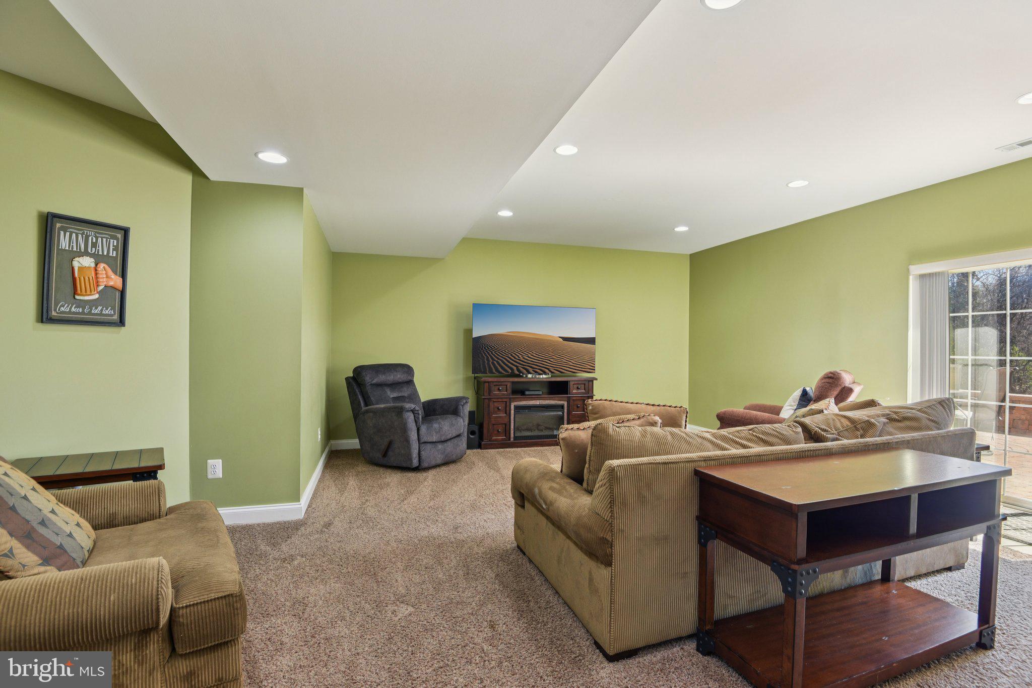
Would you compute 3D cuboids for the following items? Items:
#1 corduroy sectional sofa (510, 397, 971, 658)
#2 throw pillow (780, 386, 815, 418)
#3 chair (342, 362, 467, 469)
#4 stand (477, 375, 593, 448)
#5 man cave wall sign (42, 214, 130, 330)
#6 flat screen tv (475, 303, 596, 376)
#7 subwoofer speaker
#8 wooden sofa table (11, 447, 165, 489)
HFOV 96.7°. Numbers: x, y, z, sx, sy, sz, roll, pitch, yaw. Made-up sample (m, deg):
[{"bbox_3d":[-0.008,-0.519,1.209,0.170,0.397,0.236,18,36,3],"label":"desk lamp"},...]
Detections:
[{"bbox_3d":[1.313,0.814,2.759,2.440,0.940,1.080,1,0,-20],"label":"corduroy sectional sofa"},{"bbox_3d":[2.693,0.599,4.420,0.160,0.420,0.430,34,19,32],"label":"throw pillow"},{"bbox_3d":[-1.181,0.749,5.184,0.960,1.030,0.870,0,0,31],"label":"chair"},{"bbox_3d":[0.258,0.858,5.942,1.540,0.840,0.430,1,0,-18],"label":"stand"},{"bbox_3d":[-2.467,-0.411,2.647,0.030,0.607,0.360,0,-1,34],"label":"man cave wall sign"},{"bbox_3d":[0.268,-0.050,5.917,1.660,0.880,0.080,1,0,-18],"label":"flat screen tv"},{"bbox_3d":[-0.542,1.035,5.652,0.160,0.470,0.280,1,0,-15],"label":"subwoofer speaker"},{"bbox_3d":[-2.183,0.928,2.349,0.610,0.650,0.460,1,0,-35],"label":"wooden sofa table"}]

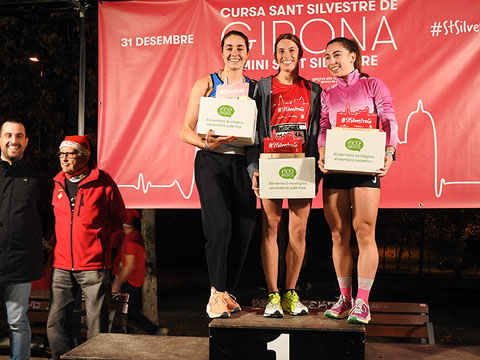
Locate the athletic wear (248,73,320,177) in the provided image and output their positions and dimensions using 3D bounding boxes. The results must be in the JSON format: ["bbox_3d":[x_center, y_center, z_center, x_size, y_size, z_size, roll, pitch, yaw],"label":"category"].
[{"bbox_3d":[0.264,-0.299,3.534,0.450,0.640,0.310,0,-4,0],"label":"athletic wear"}]

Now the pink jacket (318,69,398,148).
[{"bbox_3d":[0.688,-0.382,3.460,0.460,0.540,0.330,-2,-5,24],"label":"pink jacket"}]

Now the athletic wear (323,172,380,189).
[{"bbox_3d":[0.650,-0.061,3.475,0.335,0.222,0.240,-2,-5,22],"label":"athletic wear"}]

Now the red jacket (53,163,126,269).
[{"bbox_3d":[-0.976,0.239,3.843,0.470,0.682,0.310,-2,-5,20],"label":"red jacket"}]

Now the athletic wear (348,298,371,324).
[{"bbox_3d":[0.663,0.721,3.324,0.100,0.120,0.270,-2,-5,25],"label":"athletic wear"}]

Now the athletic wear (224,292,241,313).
[{"bbox_3d":[-0.075,0.753,3.737,0.100,0.120,0.270,3,-5,-30],"label":"athletic wear"}]

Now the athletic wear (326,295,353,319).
[{"bbox_3d":[0.586,0.734,3.501,0.100,0.120,0.270,-3,-6,36],"label":"athletic wear"}]

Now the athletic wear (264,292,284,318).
[{"bbox_3d":[0.194,0.739,3.557,0.100,0.120,0.270,0,-4,-4],"label":"athletic wear"}]

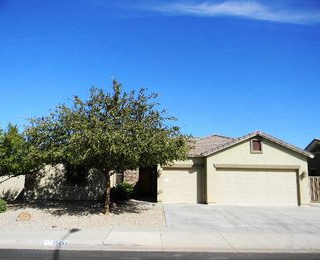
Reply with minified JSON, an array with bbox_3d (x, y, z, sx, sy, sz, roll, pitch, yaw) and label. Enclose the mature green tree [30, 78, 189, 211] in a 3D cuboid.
[{"bbox_3d":[-2.565,0.694,13.688,8.130,6.590,6.800,1,-8,0],"label":"mature green tree"}]

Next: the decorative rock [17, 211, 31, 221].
[{"bbox_3d":[-5.617,3.534,11.631,0.480,0.340,0.400,1,-8,0],"label":"decorative rock"}]

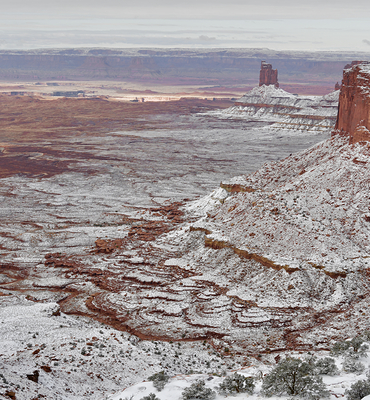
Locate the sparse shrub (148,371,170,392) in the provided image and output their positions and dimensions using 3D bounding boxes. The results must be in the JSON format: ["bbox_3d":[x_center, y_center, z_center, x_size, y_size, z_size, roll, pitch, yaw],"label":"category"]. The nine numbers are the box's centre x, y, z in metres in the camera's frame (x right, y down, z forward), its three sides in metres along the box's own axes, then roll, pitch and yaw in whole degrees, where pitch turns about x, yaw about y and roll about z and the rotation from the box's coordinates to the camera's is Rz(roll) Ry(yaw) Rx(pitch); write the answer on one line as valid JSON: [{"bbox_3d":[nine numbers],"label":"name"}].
[{"bbox_3d":[-2.074,14.206,60.000,1.722,1.818,1.550,0,11,0],"label":"sparse shrub"}]

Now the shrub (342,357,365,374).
[{"bbox_3d":[13.738,13.493,62.500,1.957,1.494,1.761,0,11,0],"label":"shrub"}]

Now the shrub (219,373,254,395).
[{"bbox_3d":[3.896,13.921,58.000,2.875,1.694,2.588,0,11,0],"label":"shrub"}]

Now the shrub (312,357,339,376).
[{"bbox_3d":[11.444,13.466,62.000,2.103,1.653,1.893,0,11,0],"label":"shrub"}]

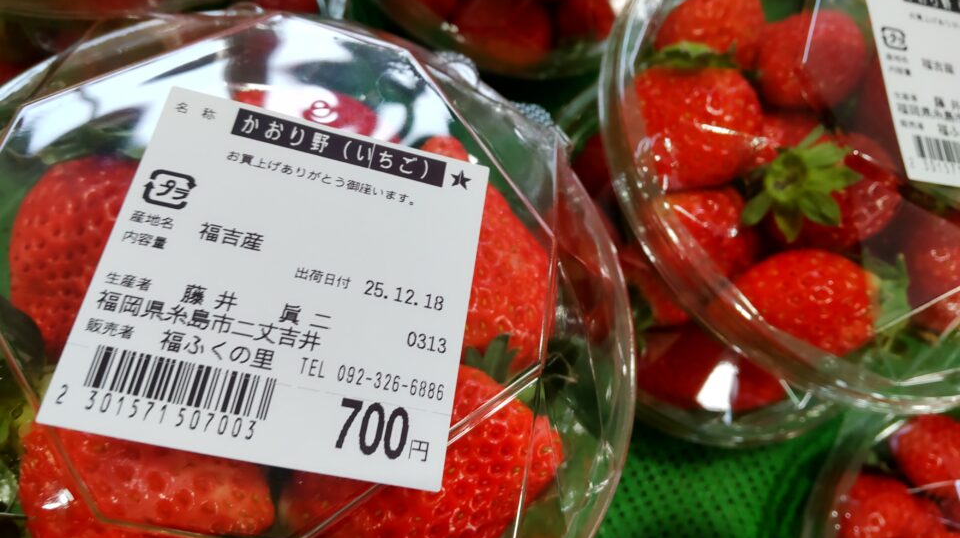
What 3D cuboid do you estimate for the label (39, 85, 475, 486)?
[{"bbox_3d":[-0.028,0.001,0.104,0.055,0.001,0.056,12,66,-9],"label":"label"}]

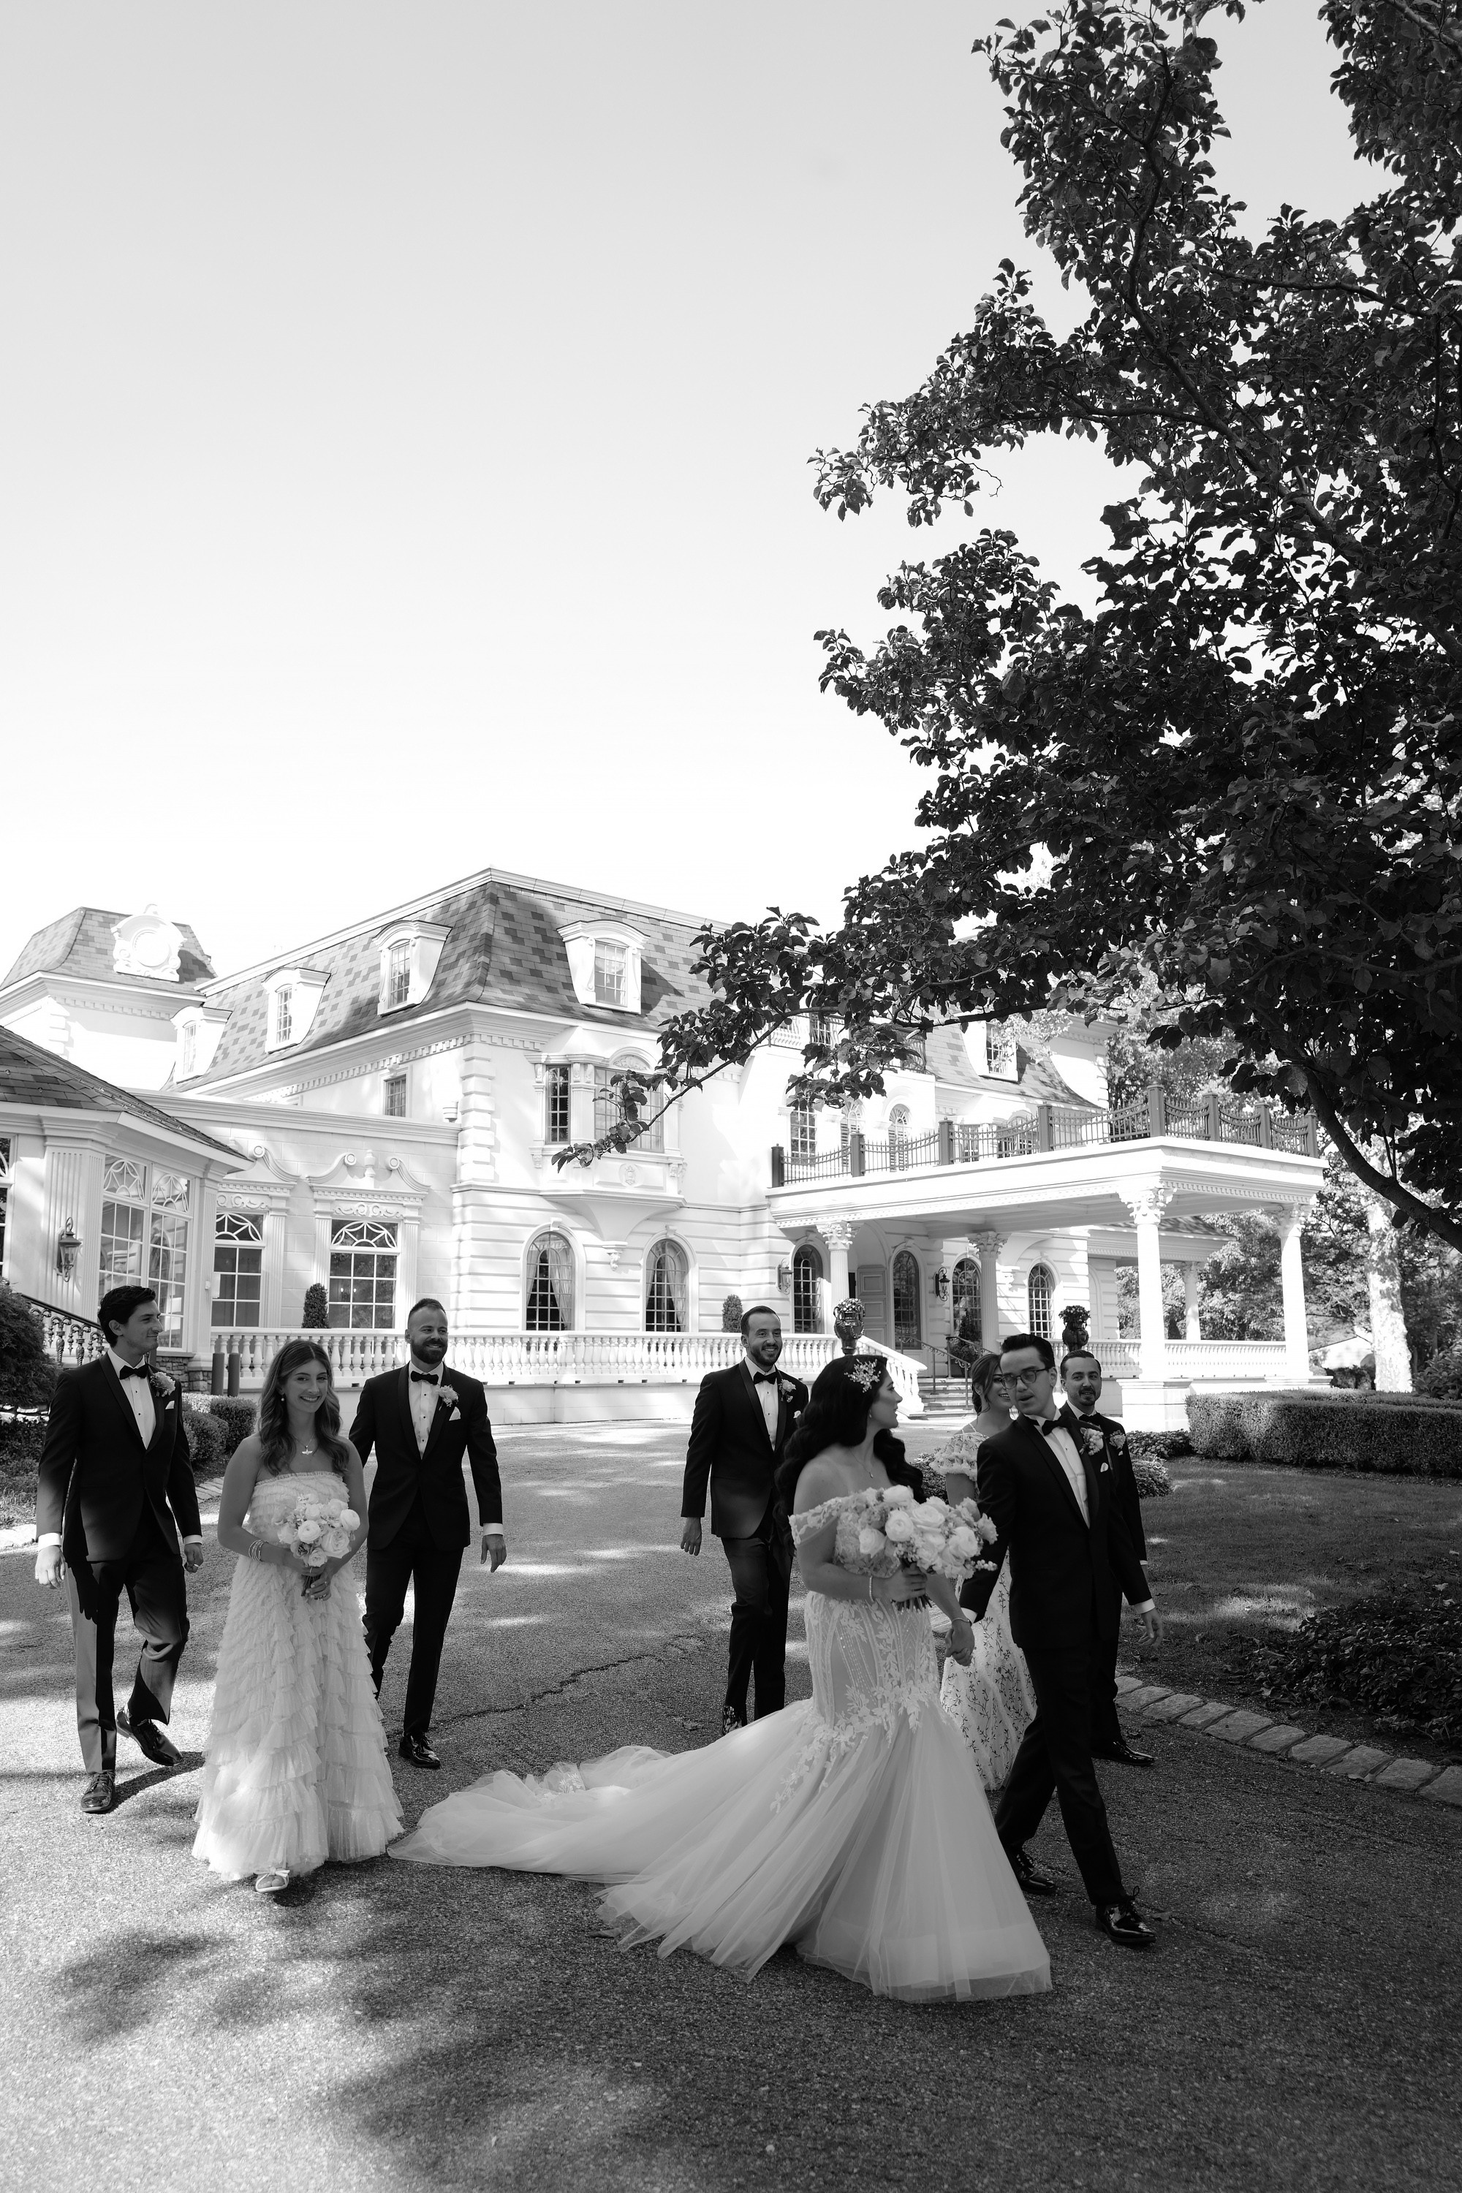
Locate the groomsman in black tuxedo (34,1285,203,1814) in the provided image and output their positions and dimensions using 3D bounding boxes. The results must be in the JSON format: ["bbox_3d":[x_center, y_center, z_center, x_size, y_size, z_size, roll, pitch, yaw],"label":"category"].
[{"bbox_3d":[-2.290,1.635,6.387,0.600,1.840,0.560,6,-12,-35],"label":"groomsman in black tuxedo"}]

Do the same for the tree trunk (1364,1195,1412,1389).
[{"bbox_3d":[12.623,3.871,32.798,0.720,4.300,0.720,-4,-10,19],"label":"tree trunk"}]

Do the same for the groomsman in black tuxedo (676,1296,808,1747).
[{"bbox_3d":[0.100,1.874,7.756,0.600,1.840,0.530,5,-11,-30],"label":"groomsman in black tuxedo"}]

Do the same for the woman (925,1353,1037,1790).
[{"bbox_3d":[1.042,1.863,6.851,0.560,1.650,0.540,4,-11,-25],"label":"woman"}]

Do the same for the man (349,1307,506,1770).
[{"bbox_3d":[-1.270,1.767,7.113,0.660,1.840,0.540,2,-10,-13],"label":"man"}]

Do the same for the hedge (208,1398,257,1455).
[{"bbox_3d":[-6.155,4.105,21.119,0.660,0.800,0.660,5,-11,-30],"label":"hedge"}]

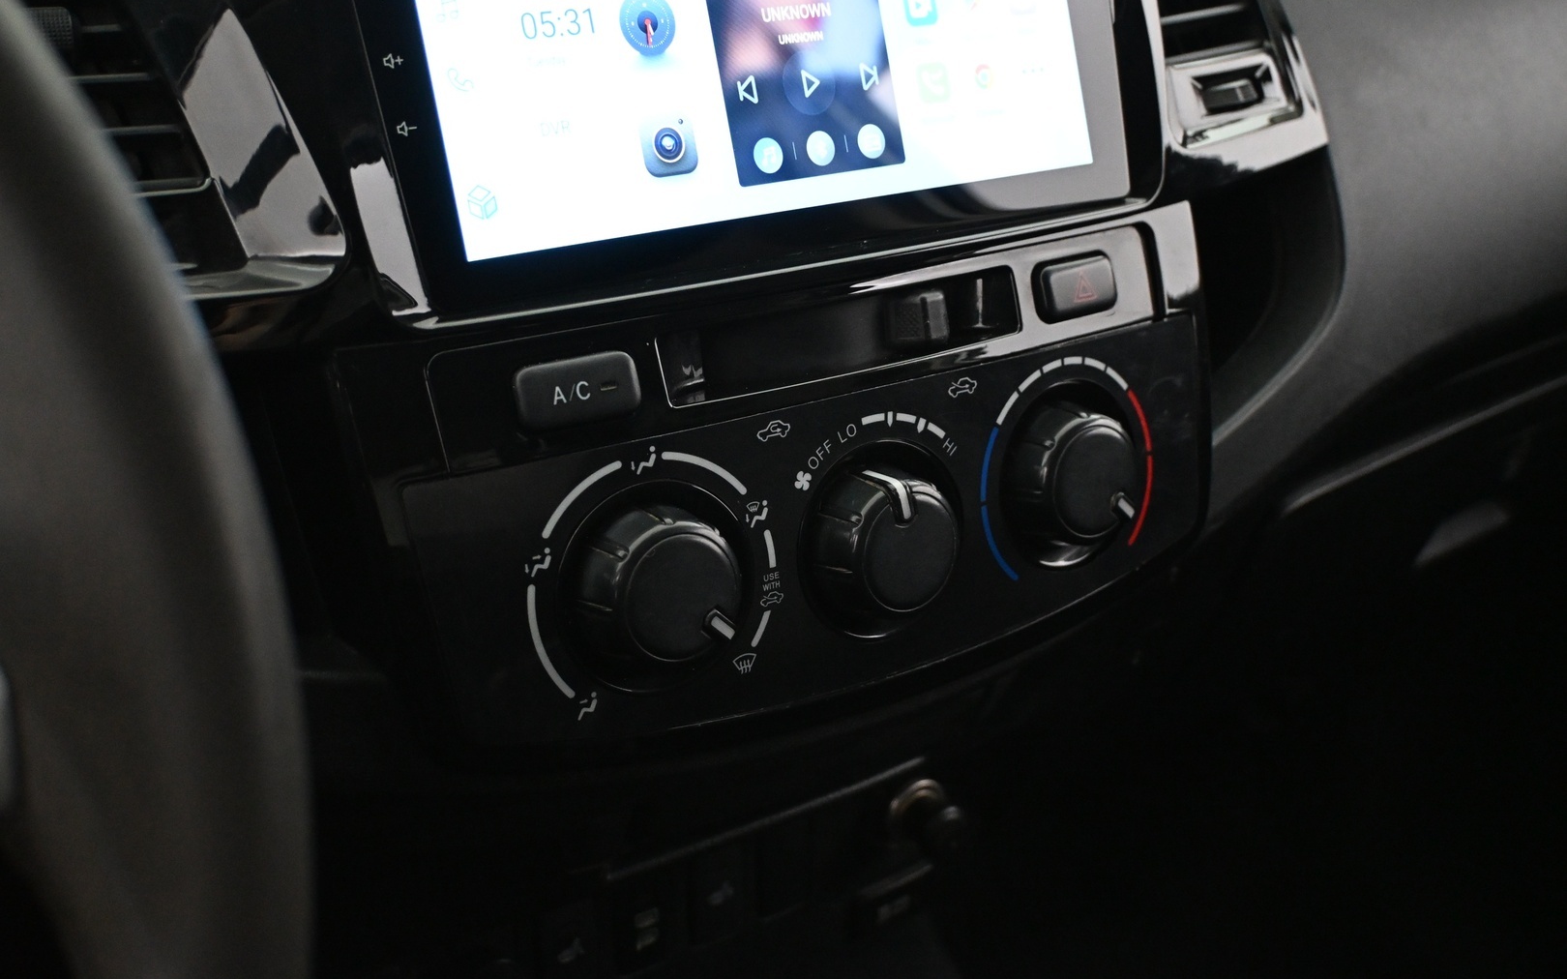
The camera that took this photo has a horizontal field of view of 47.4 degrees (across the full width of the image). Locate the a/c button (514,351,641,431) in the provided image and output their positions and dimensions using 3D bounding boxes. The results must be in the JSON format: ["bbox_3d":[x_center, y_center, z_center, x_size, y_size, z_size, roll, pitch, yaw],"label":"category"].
[{"bbox_3d":[-0.049,-0.023,0.417,0.030,0.014,0.006,-14,11,-31],"label":"a/c button"}]

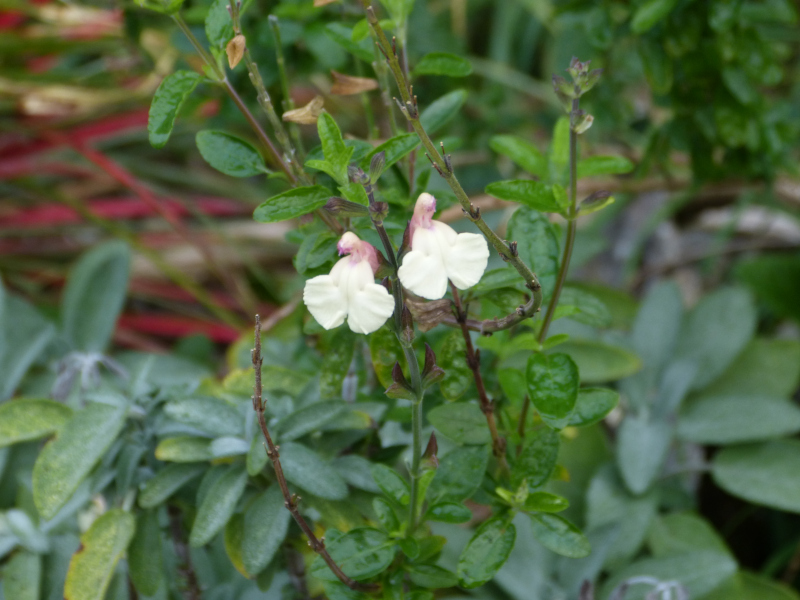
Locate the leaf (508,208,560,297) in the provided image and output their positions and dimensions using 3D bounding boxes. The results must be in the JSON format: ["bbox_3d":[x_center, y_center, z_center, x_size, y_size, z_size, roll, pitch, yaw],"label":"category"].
[{"bbox_3d":[0.038,-0.014,1.030,0.015,0.026,0.006,0,6,0],"label":"leaf"}]

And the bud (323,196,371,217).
[{"bbox_3d":[-0.015,-0.026,1.000,0.013,0.005,0.005,8,18,6],"label":"bud"}]

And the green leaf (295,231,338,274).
[{"bbox_3d":[-0.024,-0.014,1.040,0.009,0.004,0.016,40,80,24],"label":"green leaf"}]

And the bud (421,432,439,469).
[{"bbox_3d":[0.008,0.042,1.000,0.005,0.010,0.005,5,7,-30],"label":"bud"}]

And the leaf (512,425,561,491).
[{"bbox_3d":[0.042,0.048,1.090,0.013,0.005,0.023,16,65,-2],"label":"leaf"}]

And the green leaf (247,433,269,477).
[{"bbox_3d":[-0.042,0.045,1.050,0.006,0.004,0.014,9,59,18],"label":"green leaf"}]

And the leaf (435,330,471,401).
[{"bbox_3d":[0.015,0.019,1.070,0.010,0.023,0.005,-3,-21,-1],"label":"leaf"}]

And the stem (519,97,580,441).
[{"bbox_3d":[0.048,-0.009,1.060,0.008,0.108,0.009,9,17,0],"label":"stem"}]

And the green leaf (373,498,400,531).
[{"bbox_3d":[-0.003,0.059,0.985,0.006,0.004,0.012,-26,66,-37],"label":"green leaf"}]

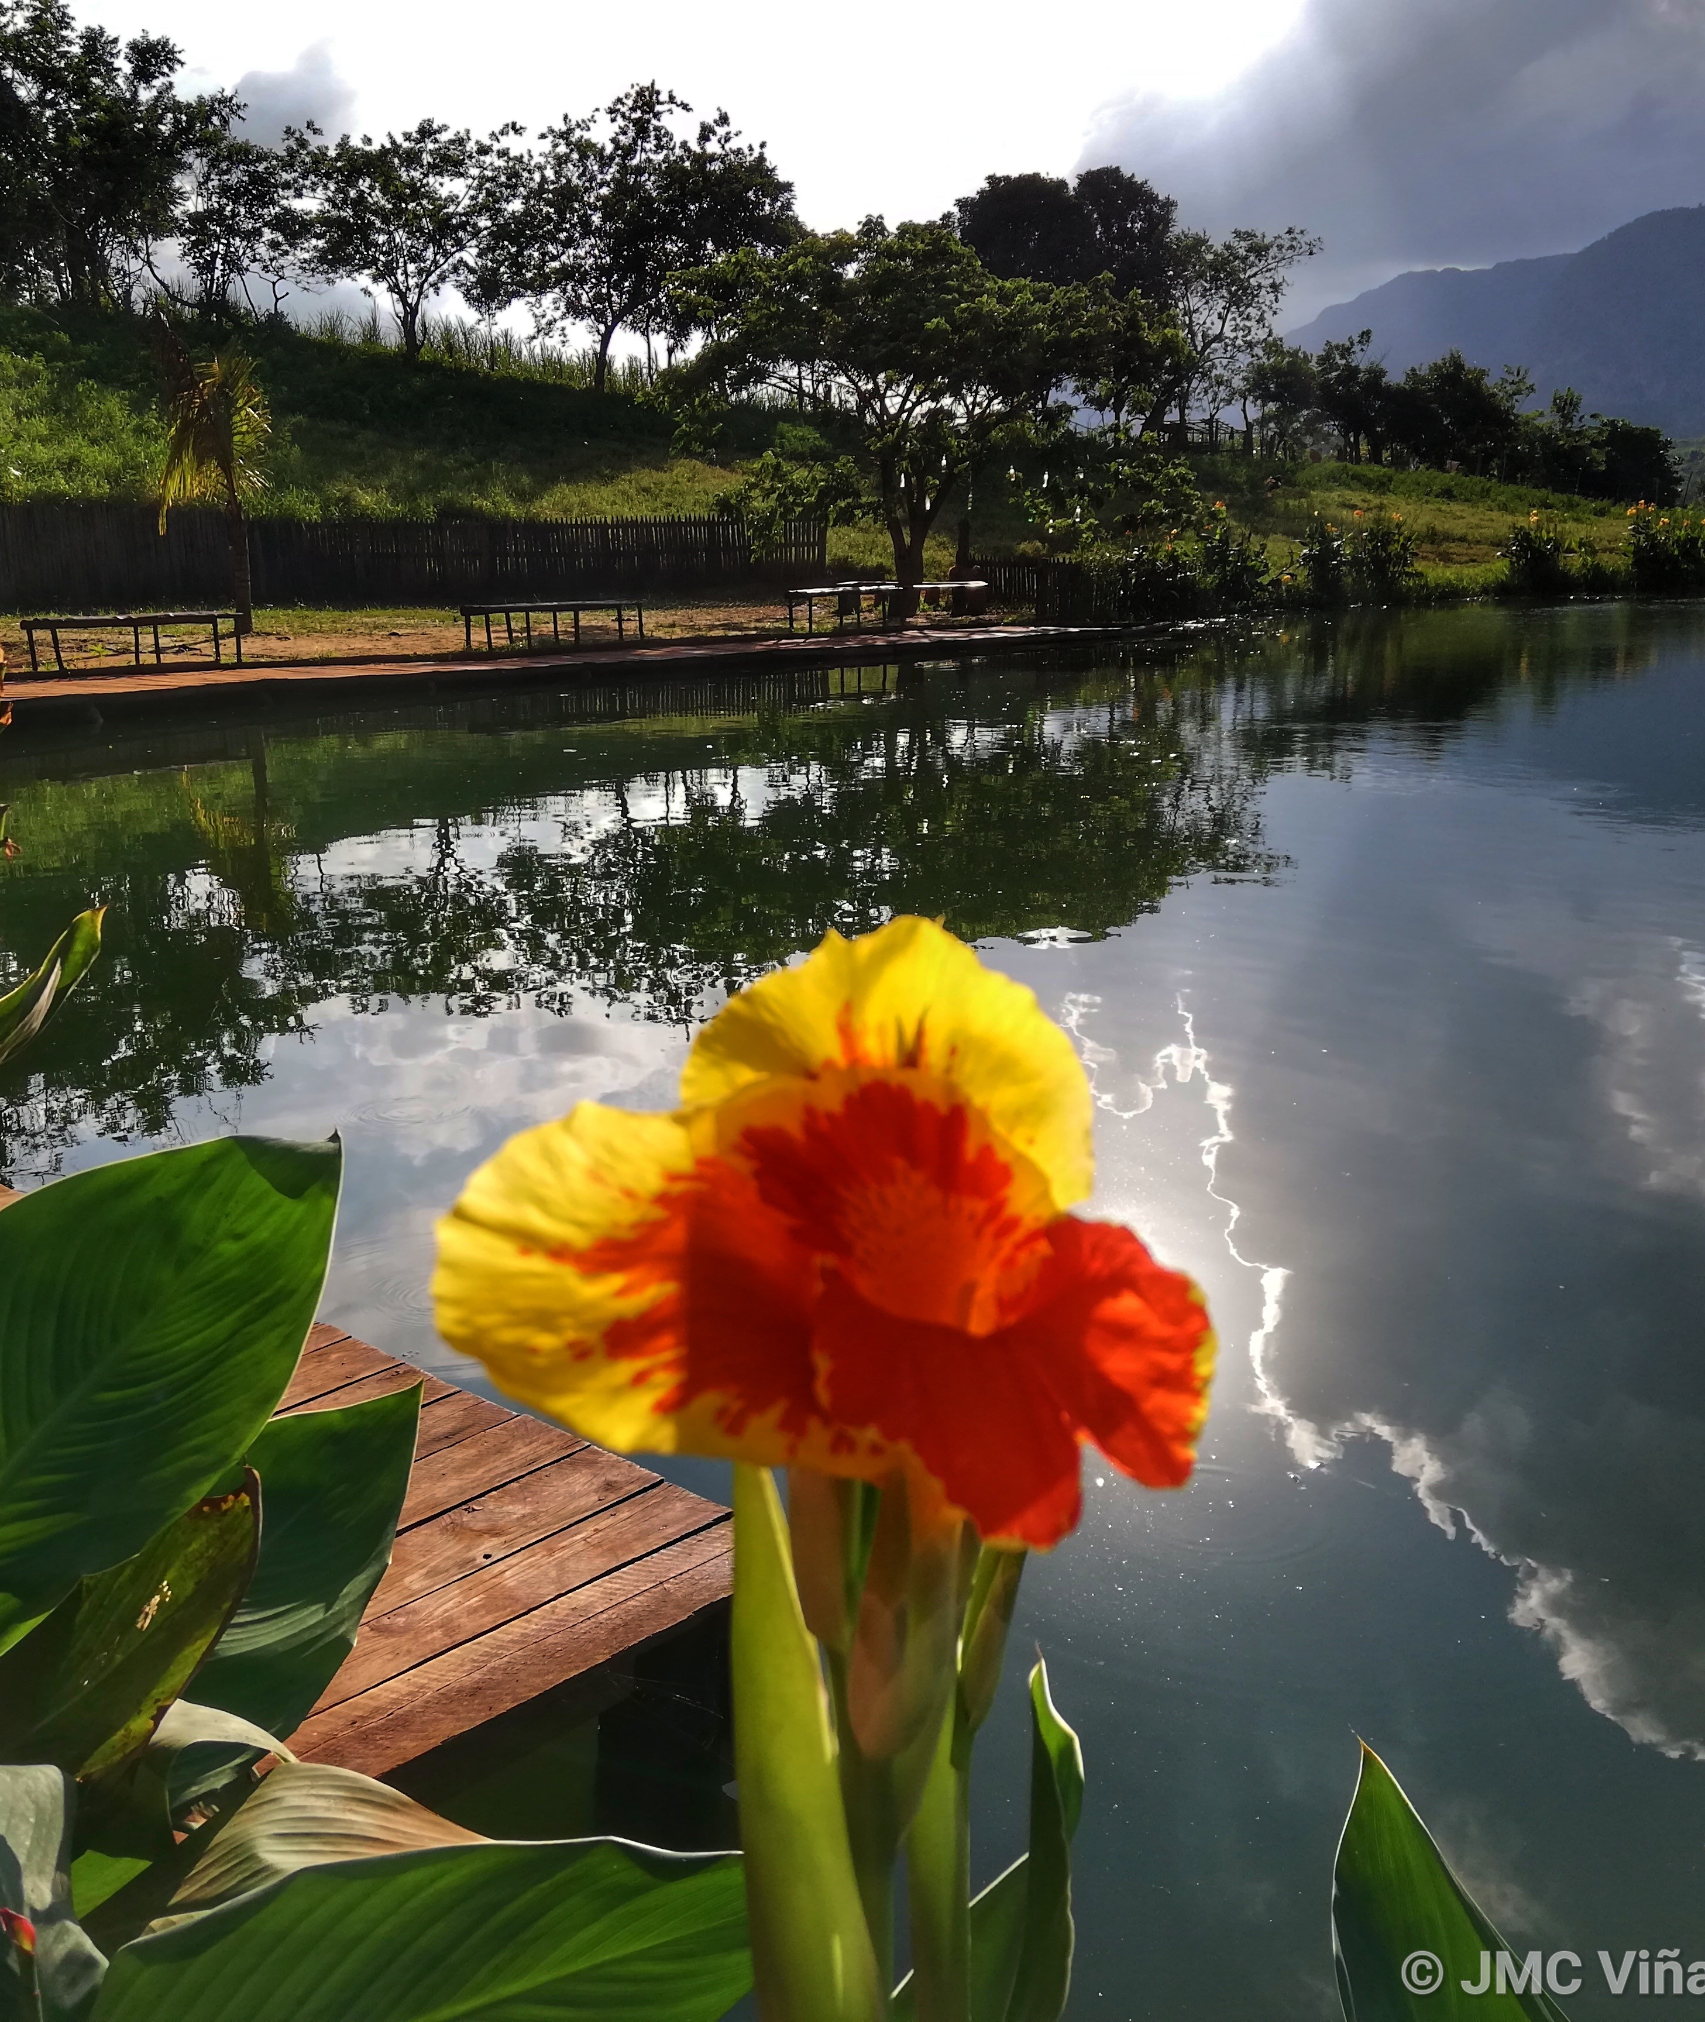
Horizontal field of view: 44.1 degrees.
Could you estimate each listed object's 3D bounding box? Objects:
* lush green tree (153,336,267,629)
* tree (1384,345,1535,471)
[{"bbox_3d":[-7.659,-6.290,25.118,1.302,3.393,1.302,-4,14,-16],"label":"lush green tree"},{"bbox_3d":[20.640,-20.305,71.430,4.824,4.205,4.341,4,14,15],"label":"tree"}]

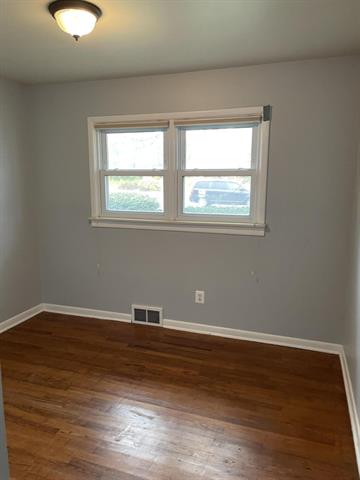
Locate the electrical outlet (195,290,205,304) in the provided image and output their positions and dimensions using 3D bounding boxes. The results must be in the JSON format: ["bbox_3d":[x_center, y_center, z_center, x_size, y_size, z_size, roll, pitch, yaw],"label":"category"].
[{"bbox_3d":[0.191,0.551,3.480,0.076,0.120,0.010,4,11,19],"label":"electrical outlet"}]

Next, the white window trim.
[{"bbox_3d":[-0.075,-0.622,3.370,1.767,1.089,0.075,4,11,19],"label":"white window trim"}]

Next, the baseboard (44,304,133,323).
[{"bbox_3d":[-1.035,0.795,3.945,1.120,0.089,0.017,4,11,19],"label":"baseboard"}]

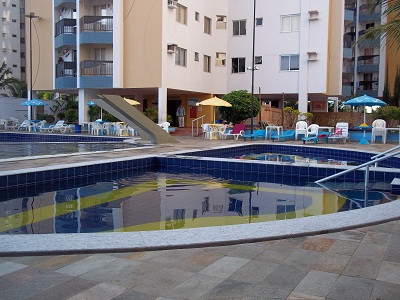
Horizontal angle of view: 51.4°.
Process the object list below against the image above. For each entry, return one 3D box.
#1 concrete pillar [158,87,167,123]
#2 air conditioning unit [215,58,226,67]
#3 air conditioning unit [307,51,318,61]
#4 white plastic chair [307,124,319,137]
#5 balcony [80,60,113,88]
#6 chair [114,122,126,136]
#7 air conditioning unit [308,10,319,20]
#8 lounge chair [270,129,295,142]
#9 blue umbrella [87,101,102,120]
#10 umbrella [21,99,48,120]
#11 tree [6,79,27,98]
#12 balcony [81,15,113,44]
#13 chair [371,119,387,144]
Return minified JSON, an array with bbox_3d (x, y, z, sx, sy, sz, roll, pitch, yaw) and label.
[{"bbox_3d":[-2.304,-2.358,25.700,0.320,2.850,0.450,3,5,28],"label":"concrete pillar"},{"bbox_3d":[1.533,-6.527,31.100,0.720,0.540,0.550,-1,5,-25],"label":"air conditioning unit"},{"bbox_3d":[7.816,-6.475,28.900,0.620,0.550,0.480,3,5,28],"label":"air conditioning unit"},{"bbox_3d":[5.663,-0.878,20.700,0.580,0.820,0.580,4,5,37],"label":"white plastic chair"},{"bbox_3d":[-6.539,-4.871,27.195,2.150,1.750,1.250,1,4,6],"label":"balcony"},{"bbox_3d":[-4.492,-1.172,23.300,0.570,0.800,0.560,3,5,32],"label":"chair"},{"bbox_3d":[7.851,-9.259,28.700,0.620,0.550,0.480,3,5,28],"label":"air conditioning unit"},{"bbox_3d":[4.220,-0.722,21.173,0.620,0.550,1.650,3,5,27],"label":"lounge chair"},{"bbox_3d":[-5.665,-1.939,24.000,1.750,2.200,1.750,0,4,-13],"label":"blue umbrella"},{"bbox_3d":[-10.960,-2.283,27.600,1.850,2.220,1.850,-1,5,-22],"label":"umbrella"},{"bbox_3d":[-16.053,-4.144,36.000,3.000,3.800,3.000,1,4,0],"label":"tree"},{"bbox_3d":[-6.426,-7.554,26.696,2.200,1.720,1.250,1,4,5],"label":"balcony"},{"bbox_3d":[7.672,-0.756,17.800,0.600,1.040,0.620,2,5,21],"label":"chair"}]

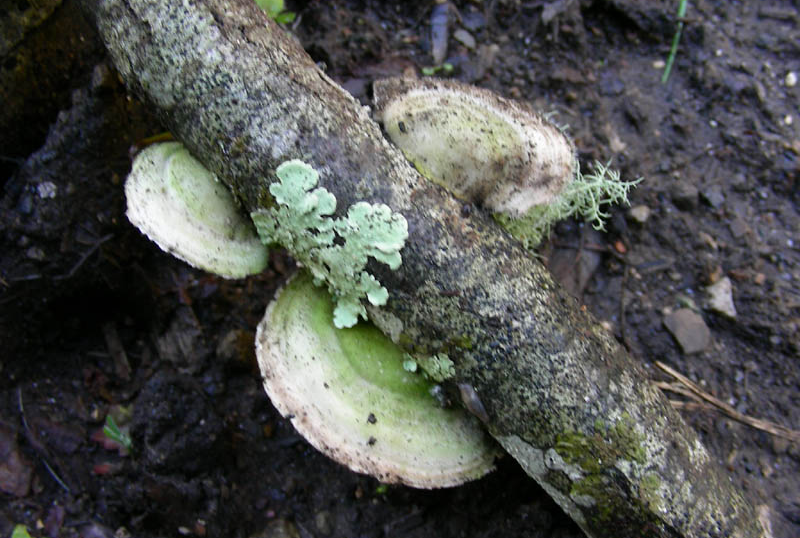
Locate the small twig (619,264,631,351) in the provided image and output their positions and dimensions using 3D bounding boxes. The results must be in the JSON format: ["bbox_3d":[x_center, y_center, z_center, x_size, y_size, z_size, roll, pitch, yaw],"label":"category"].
[{"bbox_3d":[0.104,0.017,0.408,0.004,0.002,0.046,6,60,2],"label":"small twig"}]

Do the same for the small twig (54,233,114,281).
[{"bbox_3d":[-0.147,-0.005,0.412,0.006,0.003,0.034,38,66,18],"label":"small twig"}]

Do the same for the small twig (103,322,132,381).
[{"bbox_3d":[-0.125,0.036,0.388,0.005,0.004,0.030,-22,63,-14],"label":"small twig"}]

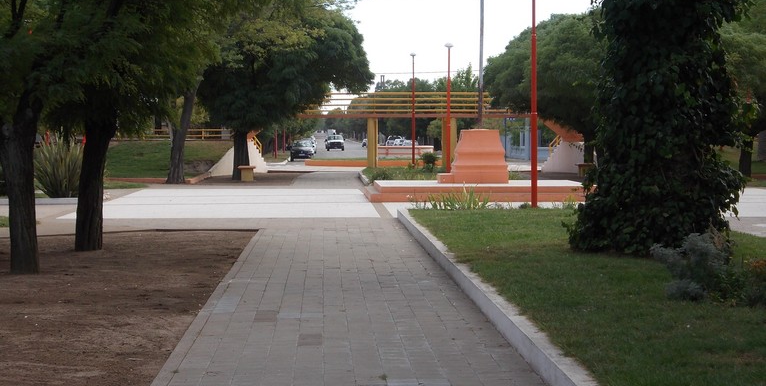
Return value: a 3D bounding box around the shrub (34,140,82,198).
[{"bbox_3d":[-7.218,-0.566,40.576,1.200,1.300,1.150,0,2,-2],"label":"shrub"}]

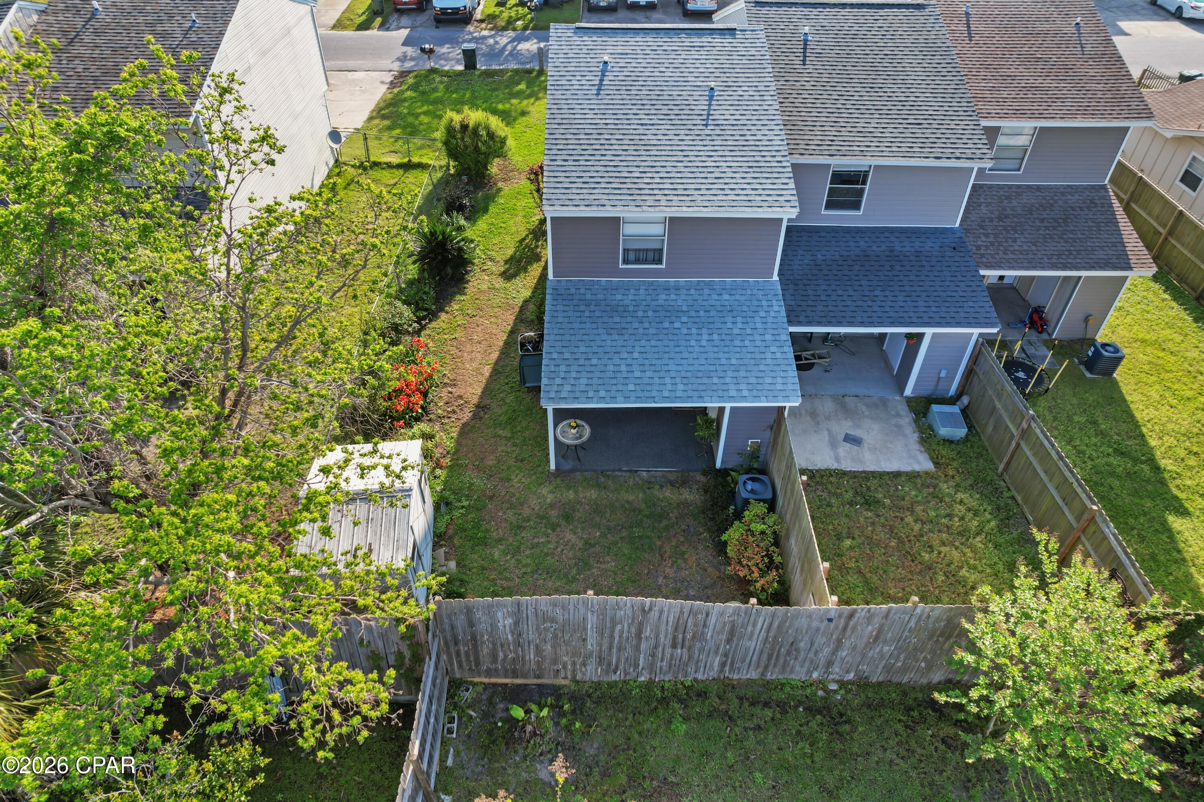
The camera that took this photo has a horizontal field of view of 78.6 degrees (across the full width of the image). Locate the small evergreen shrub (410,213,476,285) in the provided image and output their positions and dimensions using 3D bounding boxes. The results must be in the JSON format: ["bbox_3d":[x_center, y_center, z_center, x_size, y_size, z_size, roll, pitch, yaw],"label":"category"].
[{"bbox_3d":[-4.448,-4.267,20.723,1.800,1.700,1.950,0,40,-1],"label":"small evergreen shrub"}]

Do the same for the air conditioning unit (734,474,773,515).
[{"bbox_3d":[2.923,1.912,14.221,0.600,0.720,0.600,0,40,-1],"label":"air conditioning unit"}]

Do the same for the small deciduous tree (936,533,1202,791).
[{"bbox_3d":[6.275,3.714,10.268,2.800,3.400,2.900,0,40,-1],"label":"small deciduous tree"}]

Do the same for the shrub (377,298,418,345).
[{"bbox_3d":[-5.138,-2.003,18.567,0.980,1.000,1.150,0,40,-1],"label":"shrub"}]

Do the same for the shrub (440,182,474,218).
[{"bbox_3d":[-4.722,-6.517,23.962,1.080,0.970,1.200,0,40,-1],"label":"shrub"}]

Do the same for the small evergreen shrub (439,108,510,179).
[{"bbox_3d":[-4.502,-9.093,26.071,2.450,2.200,2.450,0,40,-1],"label":"small evergreen shrub"}]

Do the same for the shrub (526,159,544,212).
[{"bbox_3d":[-1.799,-6.787,23.671,1.250,1.800,1.250,0,40,-1],"label":"shrub"}]

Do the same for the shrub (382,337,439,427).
[{"bbox_3d":[-4.313,-0.350,16.767,1.250,0.800,2.300,0,40,-1],"label":"shrub"}]

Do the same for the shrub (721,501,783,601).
[{"bbox_3d":[2.583,2.618,12.694,1.000,1.600,1.350,0,40,-1],"label":"shrub"}]

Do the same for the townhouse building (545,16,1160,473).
[{"bbox_3d":[5.849,-6.353,19.240,14.200,6.950,17.200,0,40,-1],"label":"townhouse building"}]

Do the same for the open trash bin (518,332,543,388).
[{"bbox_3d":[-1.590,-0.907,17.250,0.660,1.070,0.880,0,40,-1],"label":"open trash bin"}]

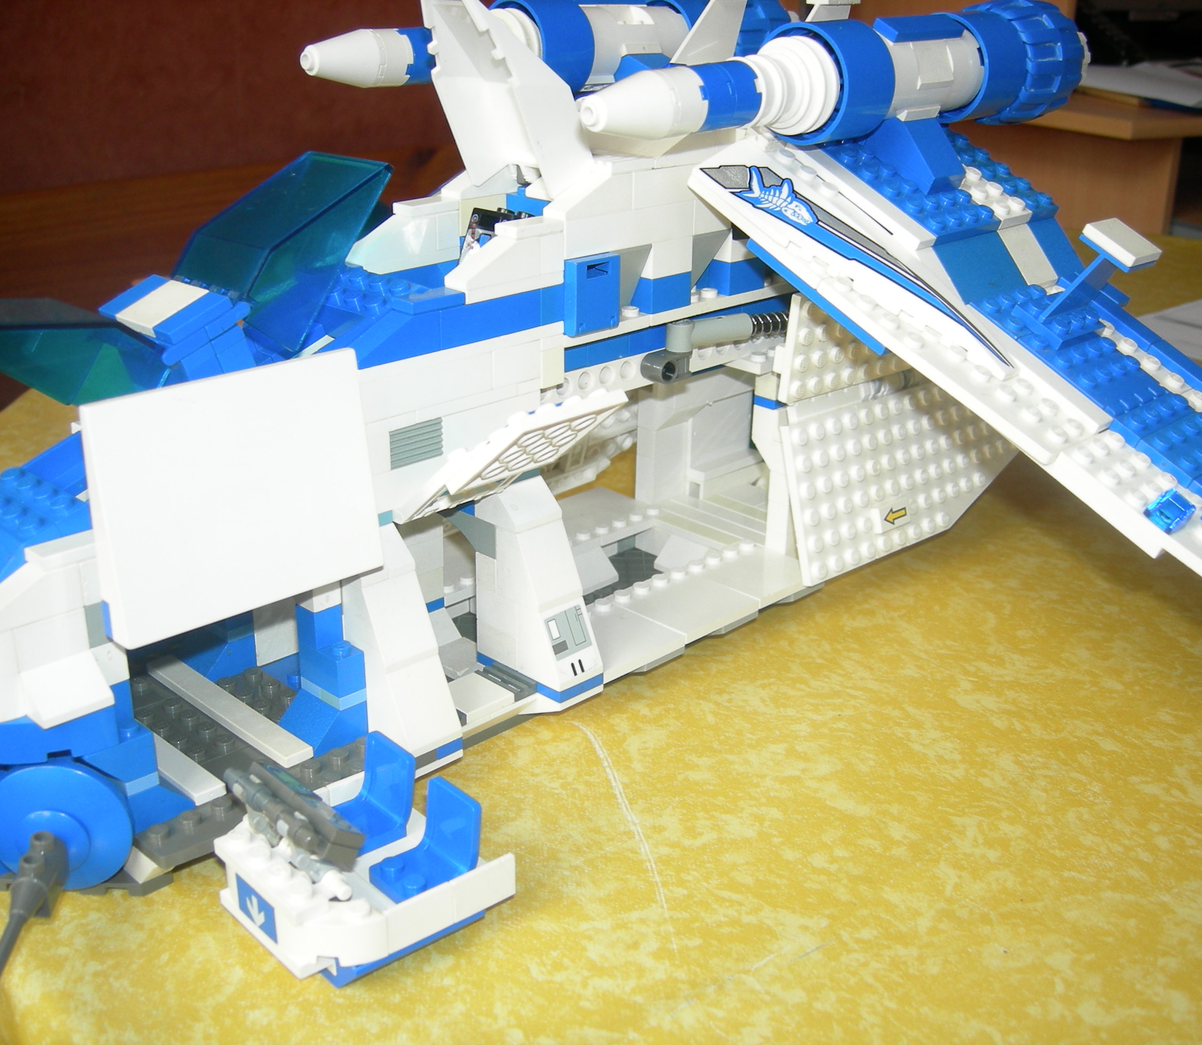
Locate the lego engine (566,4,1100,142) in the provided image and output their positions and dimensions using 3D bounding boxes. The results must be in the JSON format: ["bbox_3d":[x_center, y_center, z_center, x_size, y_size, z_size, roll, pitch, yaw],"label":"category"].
[{"bbox_3d":[0.067,-0.112,0.367,0.035,0.035,0.203,19,29,40],"label":"lego engine"}]

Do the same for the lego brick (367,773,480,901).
[{"bbox_3d":[-0.038,0.068,0.309,0.019,0.019,0.016,-16,25,-38],"label":"lego brick"}]

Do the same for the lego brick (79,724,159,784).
[{"bbox_3d":[-0.106,0.050,0.311,0.012,0.010,0.016,20,28,40],"label":"lego brick"}]

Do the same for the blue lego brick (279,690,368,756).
[{"bbox_3d":[-0.068,0.048,0.355,0.016,0.010,0.016,20,28,40],"label":"blue lego brick"}]

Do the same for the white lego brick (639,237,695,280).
[{"bbox_3d":[0.016,-0.073,0.393,0.010,0.010,0.016,21,29,41],"label":"white lego brick"}]

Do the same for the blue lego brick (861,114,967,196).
[{"bbox_3d":[0.088,-0.103,0.397,0.016,0.013,0.024,-22,57,-41],"label":"blue lego brick"}]

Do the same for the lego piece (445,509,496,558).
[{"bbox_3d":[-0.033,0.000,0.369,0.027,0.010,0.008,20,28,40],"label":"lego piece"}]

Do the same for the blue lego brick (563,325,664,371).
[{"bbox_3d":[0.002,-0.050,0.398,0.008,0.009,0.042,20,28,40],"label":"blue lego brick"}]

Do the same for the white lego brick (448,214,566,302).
[{"bbox_3d":[-0.023,-0.064,0.353,0.008,0.016,0.032,21,29,41],"label":"white lego brick"}]

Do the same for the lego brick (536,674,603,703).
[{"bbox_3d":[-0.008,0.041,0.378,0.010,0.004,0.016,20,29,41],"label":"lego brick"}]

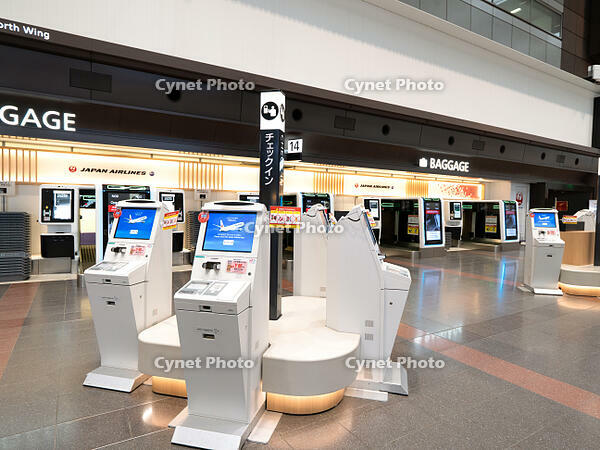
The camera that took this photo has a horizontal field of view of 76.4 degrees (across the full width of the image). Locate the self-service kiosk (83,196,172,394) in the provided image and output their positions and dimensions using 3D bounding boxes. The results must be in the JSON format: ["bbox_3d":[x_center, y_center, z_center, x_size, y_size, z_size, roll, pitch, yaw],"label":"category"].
[{"bbox_3d":[-1.446,0.538,3.322,0.445,1.513,0.675,2,3,14],"label":"self-service kiosk"}]

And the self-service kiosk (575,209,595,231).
[{"bbox_3d":[6.367,0.462,8.241,0.600,1.530,0.460,1,1,14],"label":"self-service kiosk"}]

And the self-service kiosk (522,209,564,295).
[{"bbox_3d":[4.533,0.478,7.105,0.460,1.530,0.600,0,1,13],"label":"self-service kiosk"}]

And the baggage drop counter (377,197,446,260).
[{"bbox_3d":[3.946,0.024,13.327,1.187,1.850,1.660,-1,1,-32],"label":"baggage drop counter"}]

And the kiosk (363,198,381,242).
[{"bbox_3d":[2.458,-0.102,13.501,0.682,1.726,0.400,-1,1,-32],"label":"kiosk"}]

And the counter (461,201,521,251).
[{"bbox_3d":[7.958,-0.013,15.874,1.196,1.850,1.660,-1,1,-32],"label":"counter"}]

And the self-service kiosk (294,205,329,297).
[{"bbox_3d":[0.308,0.508,4.508,0.675,1.513,0.445,2,3,14],"label":"self-service kiosk"}]

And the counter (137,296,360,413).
[{"bbox_3d":[-0.242,1.085,3.524,1.820,0.445,1.800,2,3,14],"label":"counter"}]

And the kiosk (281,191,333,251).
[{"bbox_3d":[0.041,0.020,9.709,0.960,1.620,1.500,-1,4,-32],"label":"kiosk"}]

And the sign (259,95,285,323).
[{"bbox_3d":[-0.261,-0.167,3.530,0.188,2.065,0.165,2,3,14],"label":"sign"}]

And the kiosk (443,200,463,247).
[{"bbox_3d":[6.440,-0.104,16.030,0.692,1.795,0.400,-1,1,-32],"label":"kiosk"}]

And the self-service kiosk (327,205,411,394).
[{"bbox_3d":[0.602,0.580,3.279,0.675,1.513,0.445,2,3,14],"label":"self-service kiosk"}]

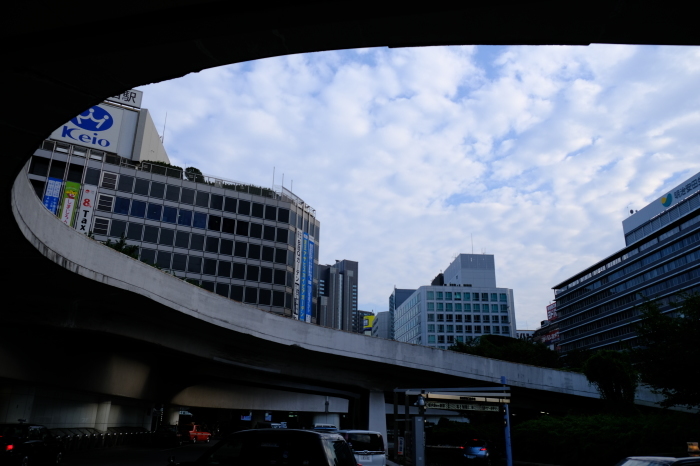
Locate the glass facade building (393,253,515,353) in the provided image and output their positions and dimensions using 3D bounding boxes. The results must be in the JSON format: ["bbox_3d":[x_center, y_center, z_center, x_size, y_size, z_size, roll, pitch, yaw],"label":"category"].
[{"bbox_3d":[38.331,39.430,199.862,33.370,53.000,46.520,2,-18,-4],"label":"glass facade building"}]

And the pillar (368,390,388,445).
[{"bbox_3d":[1.653,11.180,30.437,1.150,3.700,1.150,1,-18,0],"label":"pillar"}]

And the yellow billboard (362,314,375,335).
[{"bbox_3d":[10.893,53.684,308.946,8.500,10.000,1.000,-5,-20,19],"label":"yellow billboard"}]

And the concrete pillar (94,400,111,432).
[{"bbox_3d":[-23.091,17.135,48.953,1.200,3.000,1.200,11,-21,-28],"label":"concrete pillar"}]

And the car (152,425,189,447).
[{"bbox_3d":[-13.882,15.581,40.465,1.700,1.520,4.700,2,-18,-3],"label":"car"}]

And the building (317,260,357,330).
[{"bbox_3d":[-18.291,103.996,543.916,34.000,146.000,45.000,11,-21,-27],"label":"building"}]

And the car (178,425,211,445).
[{"bbox_3d":[-13.661,17.325,45.367,1.700,1.520,4.700,-2,-19,9],"label":"car"}]

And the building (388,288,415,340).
[{"bbox_3d":[28.687,53.275,241.166,18.000,52.500,18.000,2,-18,-3],"label":"building"}]

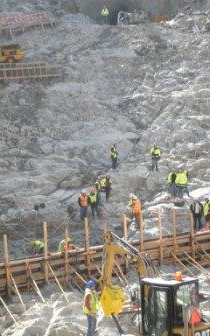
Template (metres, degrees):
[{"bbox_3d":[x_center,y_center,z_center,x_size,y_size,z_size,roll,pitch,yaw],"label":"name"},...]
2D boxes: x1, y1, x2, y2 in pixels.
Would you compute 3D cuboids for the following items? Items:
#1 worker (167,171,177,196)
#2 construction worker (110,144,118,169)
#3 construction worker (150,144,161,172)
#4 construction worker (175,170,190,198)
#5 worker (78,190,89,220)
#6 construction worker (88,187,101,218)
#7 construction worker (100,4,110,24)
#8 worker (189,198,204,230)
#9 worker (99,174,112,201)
[{"bbox_3d":[4.128,0.960,37.200,0.550,1.680,0.450,2,8,37],"label":"worker"},{"bbox_3d":[0.622,-0.773,41.600,0.450,1.740,0.520,0,7,25],"label":"construction worker"},{"bbox_3d":[3.175,-0.619,37.648,0.600,1.760,0.420,-1,11,0],"label":"construction worker"},{"bbox_3d":[4.702,0.979,37.000,0.620,1.730,0.450,-2,6,6],"label":"construction worker"},{"bbox_3d":[-1.194,2.121,34.263,0.580,1.760,0.380,-3,11,-12],"label":"worker"},{"bbox_3d":[-0.598,1.993,34.635,0.580,1.760,0.380,1,11,9],"label":"construction worker"},{"bbox_3d":[0.000,-14.322,56.847,0.580,1.770,0.380,-1,11,0],"label":"construction worker"},{"bbox_3d":[4.993,2.540,32.941,0.620,1.770,0.380,1,11,9],"label":"worker"},{"bbox_3d":[0.094,1.229,38.032,0.580,1.750,0.420,8,14,39],"label":"worker"}]

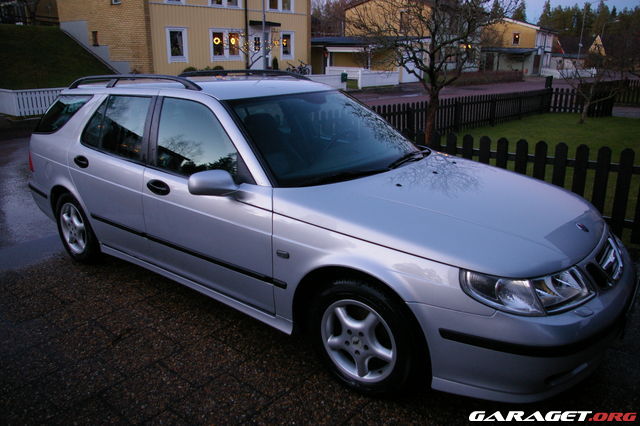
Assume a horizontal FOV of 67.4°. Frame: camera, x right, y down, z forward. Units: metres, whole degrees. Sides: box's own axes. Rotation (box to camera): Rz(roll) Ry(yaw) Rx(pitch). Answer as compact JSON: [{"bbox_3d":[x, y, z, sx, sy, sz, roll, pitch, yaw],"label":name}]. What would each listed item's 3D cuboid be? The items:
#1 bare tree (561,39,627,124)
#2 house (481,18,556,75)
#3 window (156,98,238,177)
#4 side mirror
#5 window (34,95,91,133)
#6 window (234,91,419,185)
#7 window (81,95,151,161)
[{"bbox_3d":[7.750,-3.750,13.640,2.000,2.400,1.900,11,20,30],"label":"bare tree"},{"bbox_3d":[22.600,-19.200,56.100,7.500,6.000,10.000,12,21,33],"label":"house"},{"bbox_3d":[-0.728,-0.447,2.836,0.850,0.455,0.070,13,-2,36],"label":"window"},{"bbox_3d":[-0.552,-0.165,2.509,0.160,0.145,0.230,13,21,36],"label":"side mirror"},{"bbox_3d":[-2.121,-0.806,3.893,0.880,0.360,0.080,16,0,41],"label":"window"},{"bbox_3d":[0.082,-0.528,3.123,0.880,0.140,1.520,46,36,19],"label":"window"},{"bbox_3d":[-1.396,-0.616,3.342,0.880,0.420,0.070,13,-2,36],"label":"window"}]

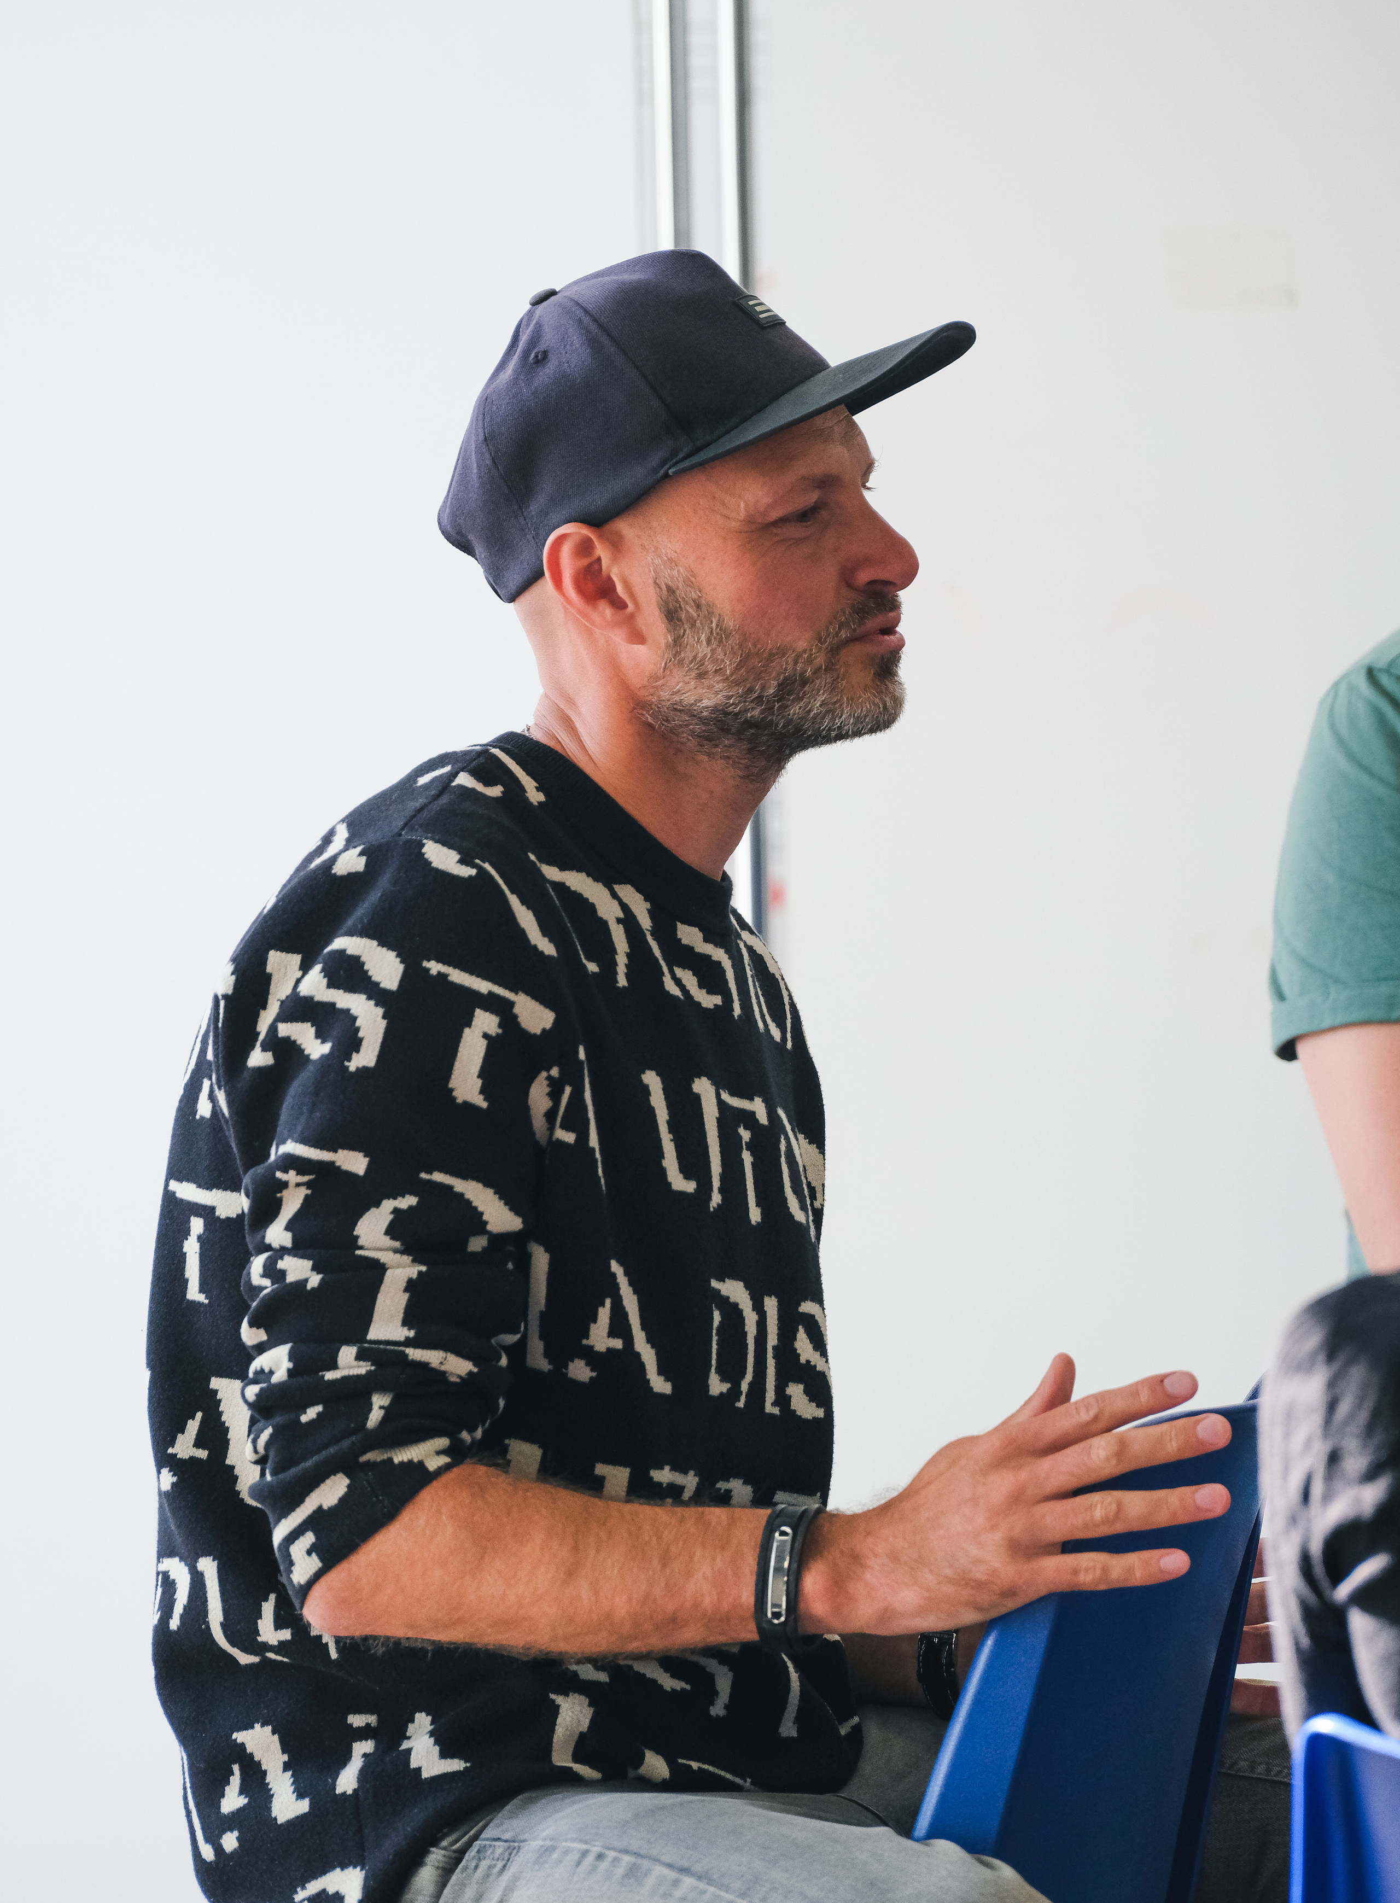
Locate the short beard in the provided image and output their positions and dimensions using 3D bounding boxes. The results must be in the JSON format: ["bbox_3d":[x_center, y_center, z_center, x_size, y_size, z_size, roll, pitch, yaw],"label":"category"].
[{"bbox_3d":[0.039,-0.137,6.600,0.116,0.108,0.140,-8,0,18],"label":"short beard"}]

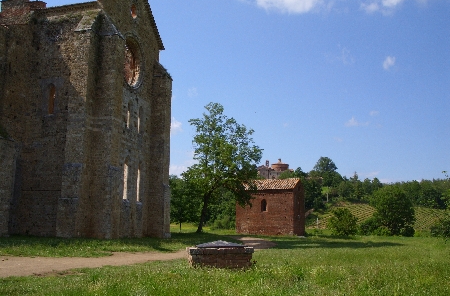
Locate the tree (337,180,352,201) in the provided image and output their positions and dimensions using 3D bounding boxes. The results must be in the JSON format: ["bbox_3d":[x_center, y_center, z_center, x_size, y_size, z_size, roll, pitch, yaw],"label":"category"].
[{"bbox_3d":[49.560,17.403,205.003,6.636,8.703,6.636,-2,-9,13],"label":"tree"}]

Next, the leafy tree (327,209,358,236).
[{"bbox_3d":[11.267,7.007,47.001,2.853,2.682,2.710,-2,-9,13],"label":"leafy tree"}]

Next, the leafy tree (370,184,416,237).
[{"bbox_3d":[17.282,6.454,51.003,4.540,5.173,4.313,-3,-10,18],"label":"leafy tree"}]

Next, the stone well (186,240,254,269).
[{"bbox_3d":[-0.183,3.615,16.967,2.100,0.900,1.700,2,-9,-9],"label":"stone well"}]

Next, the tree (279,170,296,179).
[{"bbox_3d":[42.990,19.935,340.002,13.757,10.359,13.069,-1,-9,7],"label":"tree"}]

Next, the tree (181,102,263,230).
[{"bbox_3d":[-0.151,1.807,50.023,7.890,13.397,7.495,0,-9,0],"label":"tree"}]

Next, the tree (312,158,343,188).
[{"bbox_3d":[57.496,14.680,280.008,18.127,18.783,18.127,-1,-9,12],"label":"tree"}]

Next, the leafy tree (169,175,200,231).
[{"bbox_3d":[-4.784,6.176,55.004,4.117,6.254,4.117,1,-9,-5],"label":"leafy tree"}]

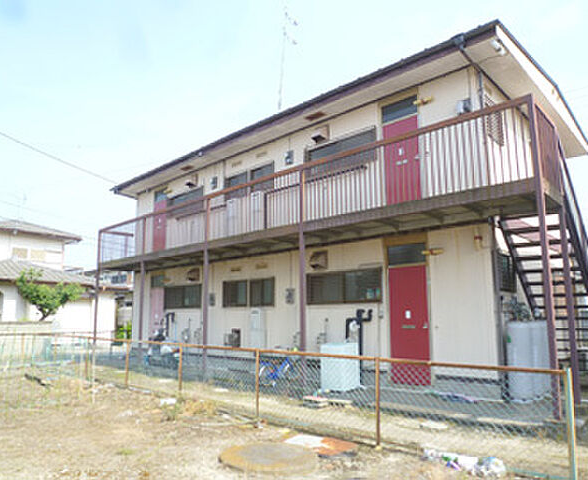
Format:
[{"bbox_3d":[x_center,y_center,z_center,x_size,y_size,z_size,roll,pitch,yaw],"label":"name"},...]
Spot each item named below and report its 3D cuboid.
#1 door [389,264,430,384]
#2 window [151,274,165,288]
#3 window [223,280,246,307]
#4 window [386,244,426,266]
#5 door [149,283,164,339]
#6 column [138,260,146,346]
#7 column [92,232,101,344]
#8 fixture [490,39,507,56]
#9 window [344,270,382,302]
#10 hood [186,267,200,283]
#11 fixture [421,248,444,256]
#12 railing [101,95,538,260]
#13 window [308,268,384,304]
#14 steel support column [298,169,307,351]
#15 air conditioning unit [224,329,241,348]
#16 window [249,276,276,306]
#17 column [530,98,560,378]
[{"bbox_3d":[2.015,1.478,7.756,0.746,2.045,0.071,-10,-13,43],"label":"door"},{"bbox_3d":[-4.004,1.221,12.973,0.733,0.356,0.074,-9,-14,42],"label":"window"},{"bbox_3d":[-1.400,1.281,10.464,0.907,0.638,0.081,-9,-14,42],"label":"window"},{"bbox_3d":[1.907,0.254,7.503,0.706,0.349,0.074,-9,-14,42],"label":"window"},{"bbox_3d":[-4.243,2.512,13.639,0.753,2.080,0.071,-10,-13,43],"label":"door"},{"bbox_3d":[-3.883,1.787,11.254,0.065,2.554,0.065,-9,-14,42],"label":"column"},{"bbox_3d":[-5.867,1.540,13.190,0.065,3.716,0.065,-9,-14,42],"label":"column"},{"bbox_3d":[3.032,-2.857,6.566,0.148,0.141,0.323,-9,-14,42],"label":"fixture"},{"bbox_3d":[1.323,0.889,8.519,0.866,0.660,0.085,-10,-13,43],"label":"window"},{"bbox_3d":[-2.677,0.918,11.595,0.336,0.363,0.229,-9,-14,42],"label":"hood"},{"bbox_3d":[2.227,0.188,7.093,0.329,0.081,0.134,-9,-14,42],"label":"fixture"},{"bbox_3d":[-1.249,-0.365,10.330,12.851,1.313,1.250,-10,-13,43],"label":"railing"},{"bbox_3d":[0.958,0.949,8.851,1.860,0.660,0.099,-10,-13,43],"label":"window"},{"bbox_3d":[0.157,0.538,7.620,0.065,3.743,0.065,-9,-14,42],"label":"steel support column"},{"bbox_3d":[-1.516,2.411,10.845,0.412,0.476,0.248,-10,-13,43],"label":"air conditioning unit"},{"bbox_3d":[-0.708,1.167,9.823,0.847,0.638,0.081,-9,-14,42],"label":"window"},{"bbox_3d":[2.991,0.108,5.347,0.085,3.955,0.092,-10,-13,43],"label":"column"}]

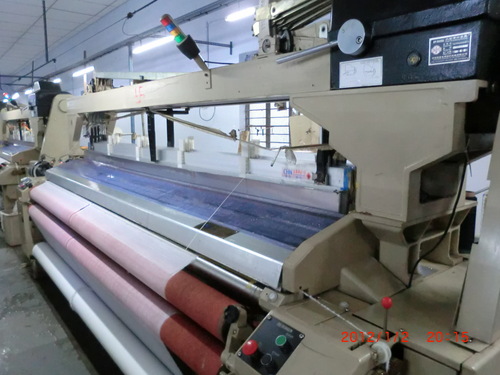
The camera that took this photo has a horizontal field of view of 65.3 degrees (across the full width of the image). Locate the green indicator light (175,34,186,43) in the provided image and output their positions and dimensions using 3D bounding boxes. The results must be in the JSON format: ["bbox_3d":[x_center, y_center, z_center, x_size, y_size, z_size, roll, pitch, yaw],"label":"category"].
[{"bbox_3d":[-0.272,-0.578,1.510,0.036,0.036,0.028,11,-30,49],"label":"green indicator light"}]

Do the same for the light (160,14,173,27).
[{"bbox_3d":[-0.314,-0.624,1.465,0.036,0.036,0.029,11,-30,49],"label":"light"}]

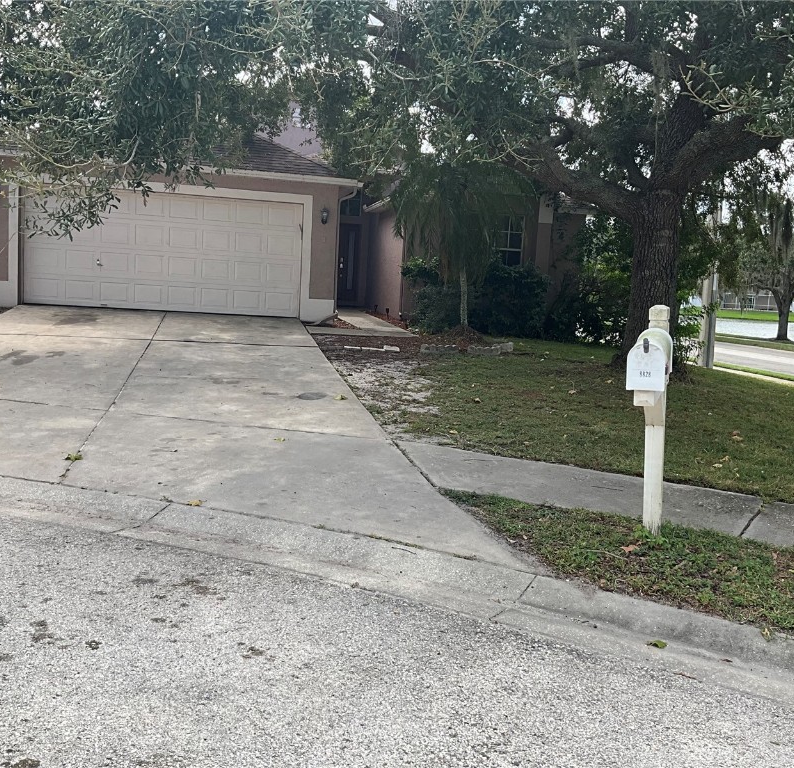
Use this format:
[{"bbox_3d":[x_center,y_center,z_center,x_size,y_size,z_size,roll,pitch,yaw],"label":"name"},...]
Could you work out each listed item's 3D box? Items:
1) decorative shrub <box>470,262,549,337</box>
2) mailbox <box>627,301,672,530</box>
[{"bbox_3d":[2.242,-1.684,17.100,1.600,1.500,1.400,2,7,-12],"label":"decorative shrub"},{"bbox_3d":[1.302,0.253,4.403,0.190,1.250,0.600,4,11,22],"label":"mailbox"}]

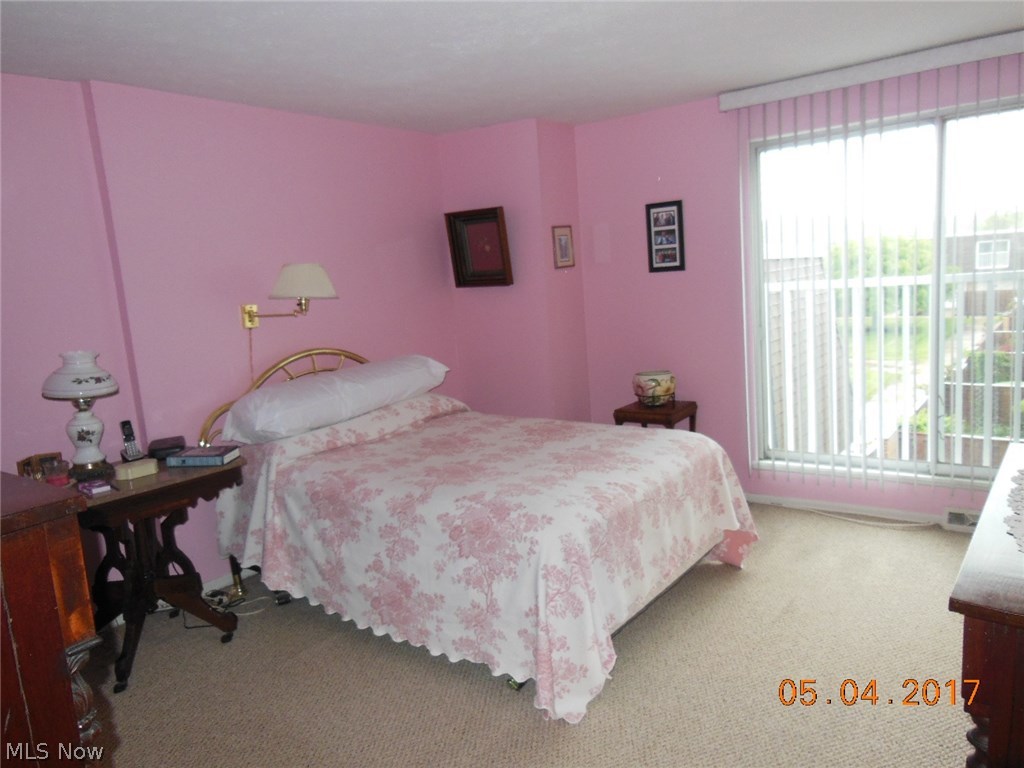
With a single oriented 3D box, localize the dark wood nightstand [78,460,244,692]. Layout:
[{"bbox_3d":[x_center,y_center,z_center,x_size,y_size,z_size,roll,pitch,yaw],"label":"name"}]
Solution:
[{"bbox_3d":[-1.583,0.768,3.115,0.590,0.760,0.770,2,11,37],"label":"dark wood nightstand"}]

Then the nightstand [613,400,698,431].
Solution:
[{"bbox_3d":[0.892,0.439,4.529,0.395,0.605,0.370,2,11,37],"label":"nightstand"}]

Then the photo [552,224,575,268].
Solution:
[{"bbox_3d":[0.337,-0.879,4.746,0.020,0.260,0.215,2,11,37],"label":"photo"}]

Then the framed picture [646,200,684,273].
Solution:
[{"bbox_3d":[0.937,-0.903,4.542,0.238,0.418,0.020,2,11,37],"label":"framed picture"}]

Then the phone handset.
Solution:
[{"bbox_3d":[-1.723,0.265,3.365,0.095,0.180,0.075,2,11,37],"label":"phone handset"}]

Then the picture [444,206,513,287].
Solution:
[{"bbox_3d":[-0.221,-0.889,4.822,0.440,0.485,0.065,2,17,37],"label":"picture"}]

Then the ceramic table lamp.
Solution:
[{"bbox_3d":[-1.804,0.133,3.137,0.280,0.520,0.280,2,11,37],"label":"ceramic table lamp"}]

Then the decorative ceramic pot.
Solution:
[{"bbox_3d":[0.876,0.036,4.536,0.260,0.190,0.260,-4,9,1],"label":"decorative ceramic pot"}]

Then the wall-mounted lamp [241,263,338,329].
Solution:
[{"bbox_3d":[-1.091,-0.443,3.714,0.480,0.300,0.360,2,11,37],"label":"wall-mounted lamp"}]

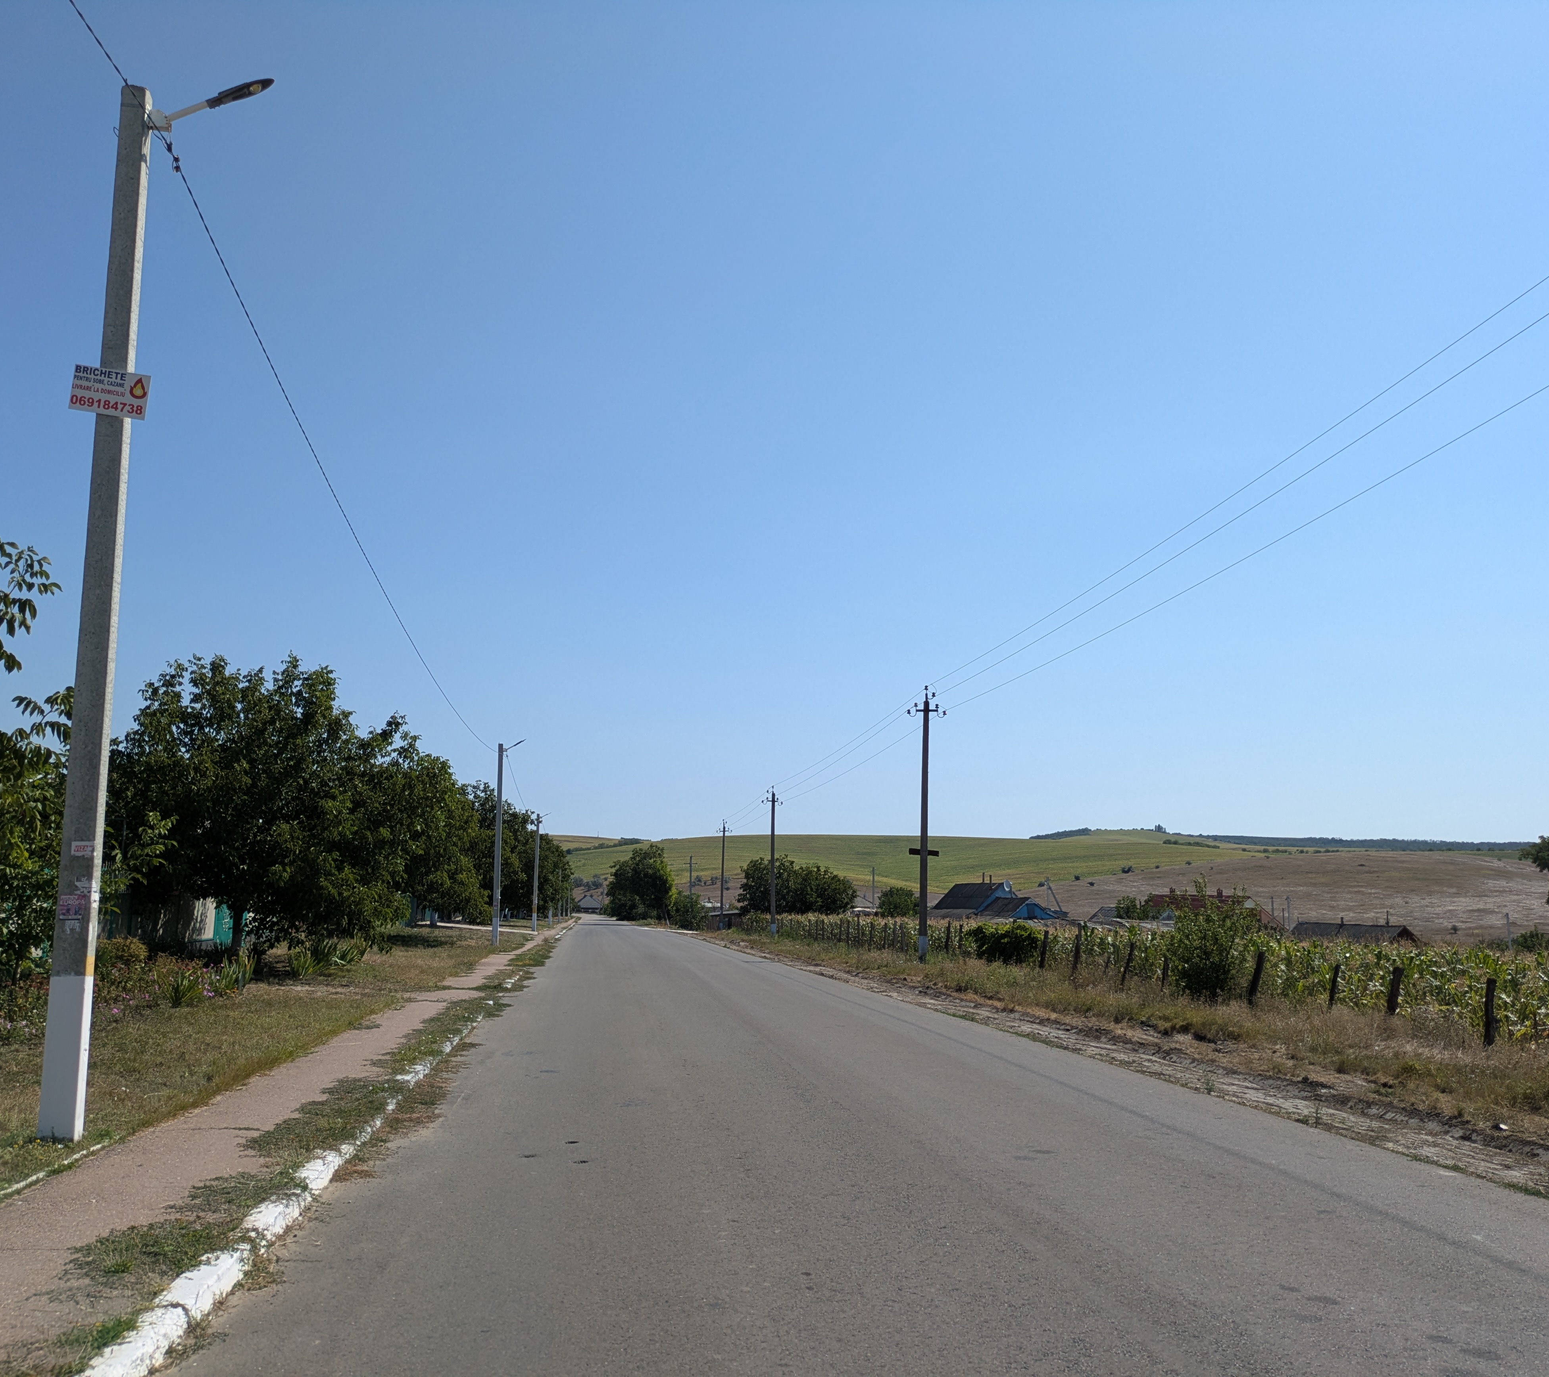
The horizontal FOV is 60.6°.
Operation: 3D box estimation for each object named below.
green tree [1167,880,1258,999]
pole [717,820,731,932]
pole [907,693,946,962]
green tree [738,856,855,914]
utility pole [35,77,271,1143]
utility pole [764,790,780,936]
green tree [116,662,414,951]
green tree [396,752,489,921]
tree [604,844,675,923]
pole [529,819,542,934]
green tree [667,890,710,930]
[{"bbox_3d":[8.053,4.631,24.374,1.750,2.180,1.650,2,-9,-8],"label":"green tree"},{"bbox_3d":[-3.711,13.835,98.048,1.080,8.140,0.300,2,-9,-8],"label":"pole"},{"bbox_3d":[4.514,4.011,39.566,1.120,8.210,0.300,2,-9,-8],"label":"pole"},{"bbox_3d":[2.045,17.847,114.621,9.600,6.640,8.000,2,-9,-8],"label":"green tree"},{"bbox_3d":[-4.228,-0.788,9.409,1.150,7.670,0.250,2,-9,-8],"label":"utility pole"},{"bbox_3d":[-0.040,9.588,73.409,1.080,8.150,0.300,2,-9,-8],"label":"utility pole"},{"bbox_3d":[-11.875,2.623,30.471,7.100,6.880,6.800,2,-9,-8],"label":"green tree"},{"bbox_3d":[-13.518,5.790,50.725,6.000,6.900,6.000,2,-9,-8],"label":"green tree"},{"bbox_3d":[-16.005,23.259,158.316,8.200,9.480,8.000,2,-9,-8],"label":"tree"},{"bbox_3d":[-15.513,12.087,86.175,0.400,7.570,0.300,2,-9,-8],"label":"pole"},{"bbox_3d":[-7.227,18.423,110.476,3.500,3.360,3.400,2,-9,-8],"label":"green tree"}]

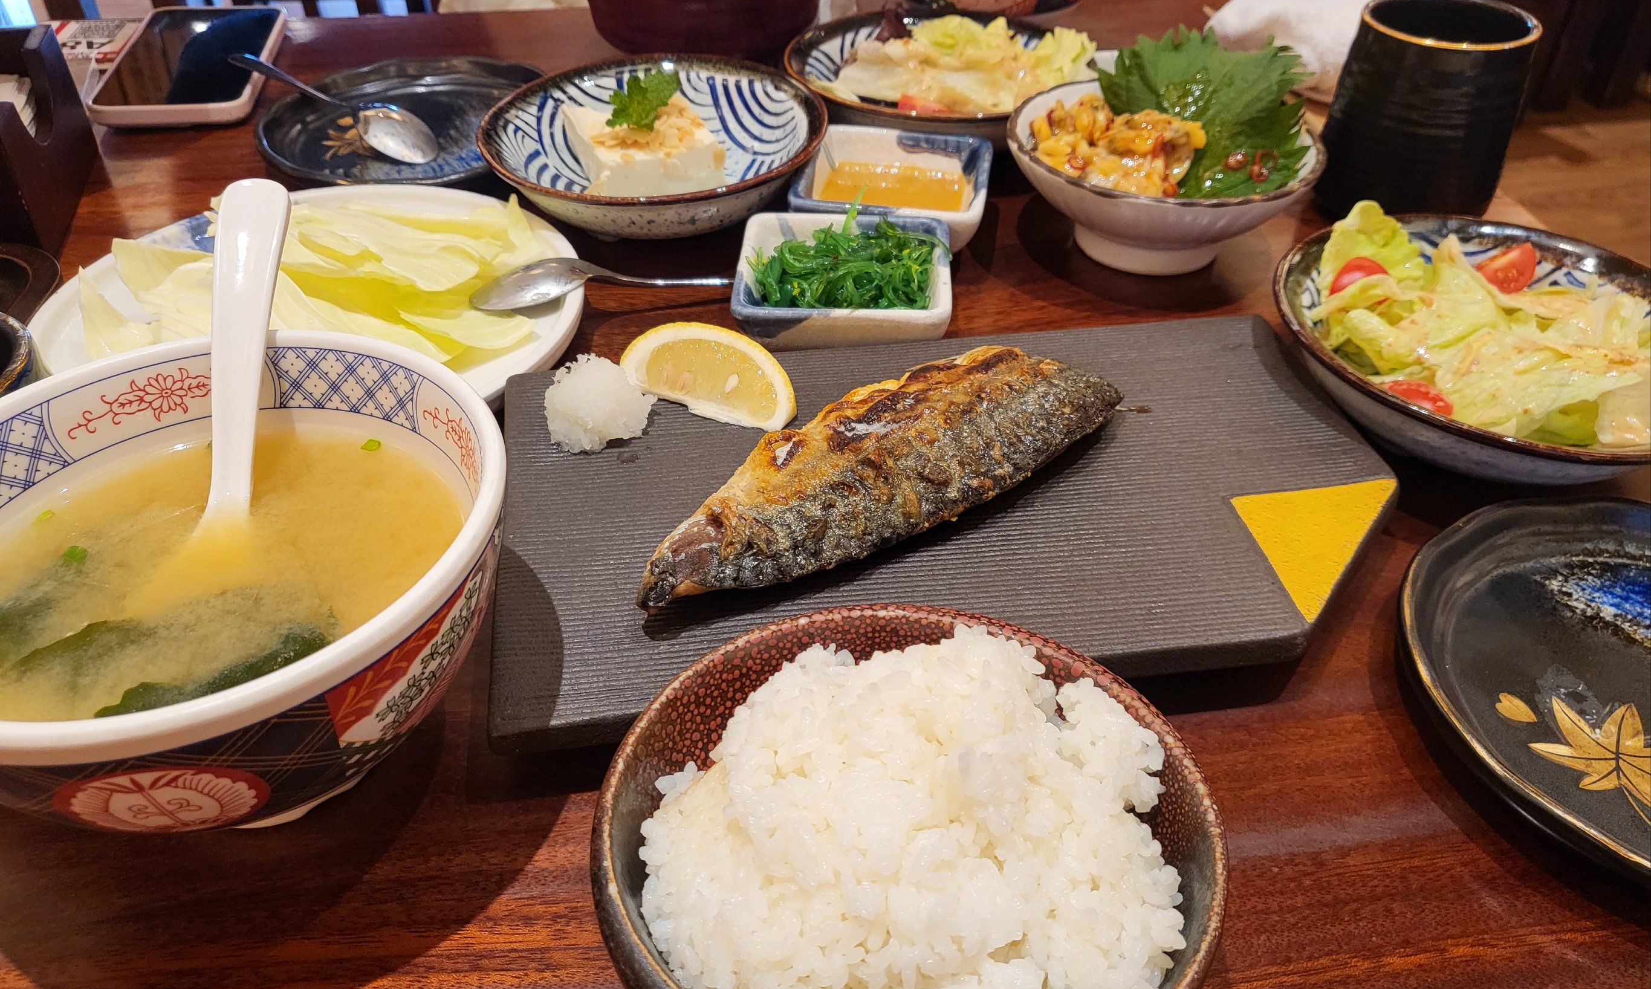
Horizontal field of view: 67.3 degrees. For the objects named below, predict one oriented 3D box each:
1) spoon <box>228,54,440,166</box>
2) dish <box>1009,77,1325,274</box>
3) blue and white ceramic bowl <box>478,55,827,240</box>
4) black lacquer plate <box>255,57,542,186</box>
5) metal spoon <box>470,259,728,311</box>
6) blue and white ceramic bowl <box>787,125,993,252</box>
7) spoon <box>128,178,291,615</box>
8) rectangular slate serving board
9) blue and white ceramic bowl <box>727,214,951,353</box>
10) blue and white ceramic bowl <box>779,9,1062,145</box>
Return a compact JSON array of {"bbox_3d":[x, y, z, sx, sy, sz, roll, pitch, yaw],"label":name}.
[{"bbox_3d":[-0.243,-0.193,0.610,0.131,0.018,0.029,26,45,13],"label":"spoon"},{"bbox_3d":[0.142,-0.131,0.533,0.128,0.051,0.128,0,40,0],"label":"dish"},{"bbox_3d":[-0.074,-0.149,0.561,0.151,0.042,0.151,0,40,0],"label":"blue and white ceramic bowl"},{"bbox_3d":[-0.195,-0.174,0.605,0.150,0.023,0.150,0,40,0],"label":"black lacquer plate"},{"bbox_3d":[-0.077,-0.081,0.477,0.115,0.020,0.029,-8,40,-22],"label":"metal spoon"},{"bbox_3d":[0.032,-0.133,0.553,0.082,0.027,0.076,7,40,8],"label":"blue and white ceramic bowl"},{"bbox_3d":[-0.164,-0.015,0.340,0.044,0.034,0.155,-2,73,-2],"label":"spoon"},{"bbox_3d":[0.040,0.002,0.397,0.281,0.016,0.162,-6,40,-7],"label":"rectangular slate serving board"},{"bbox_3d":[0.008,-0.080,0.490,0.082,0.027,0.075,2,40,2],"label":"blue and white ceramic bowl"},{"bbox_3d":[0.053,-0.195,0.616,0.146,0.042,0.146,0,40,0],"label":"blue and white ceramic bowl"}]

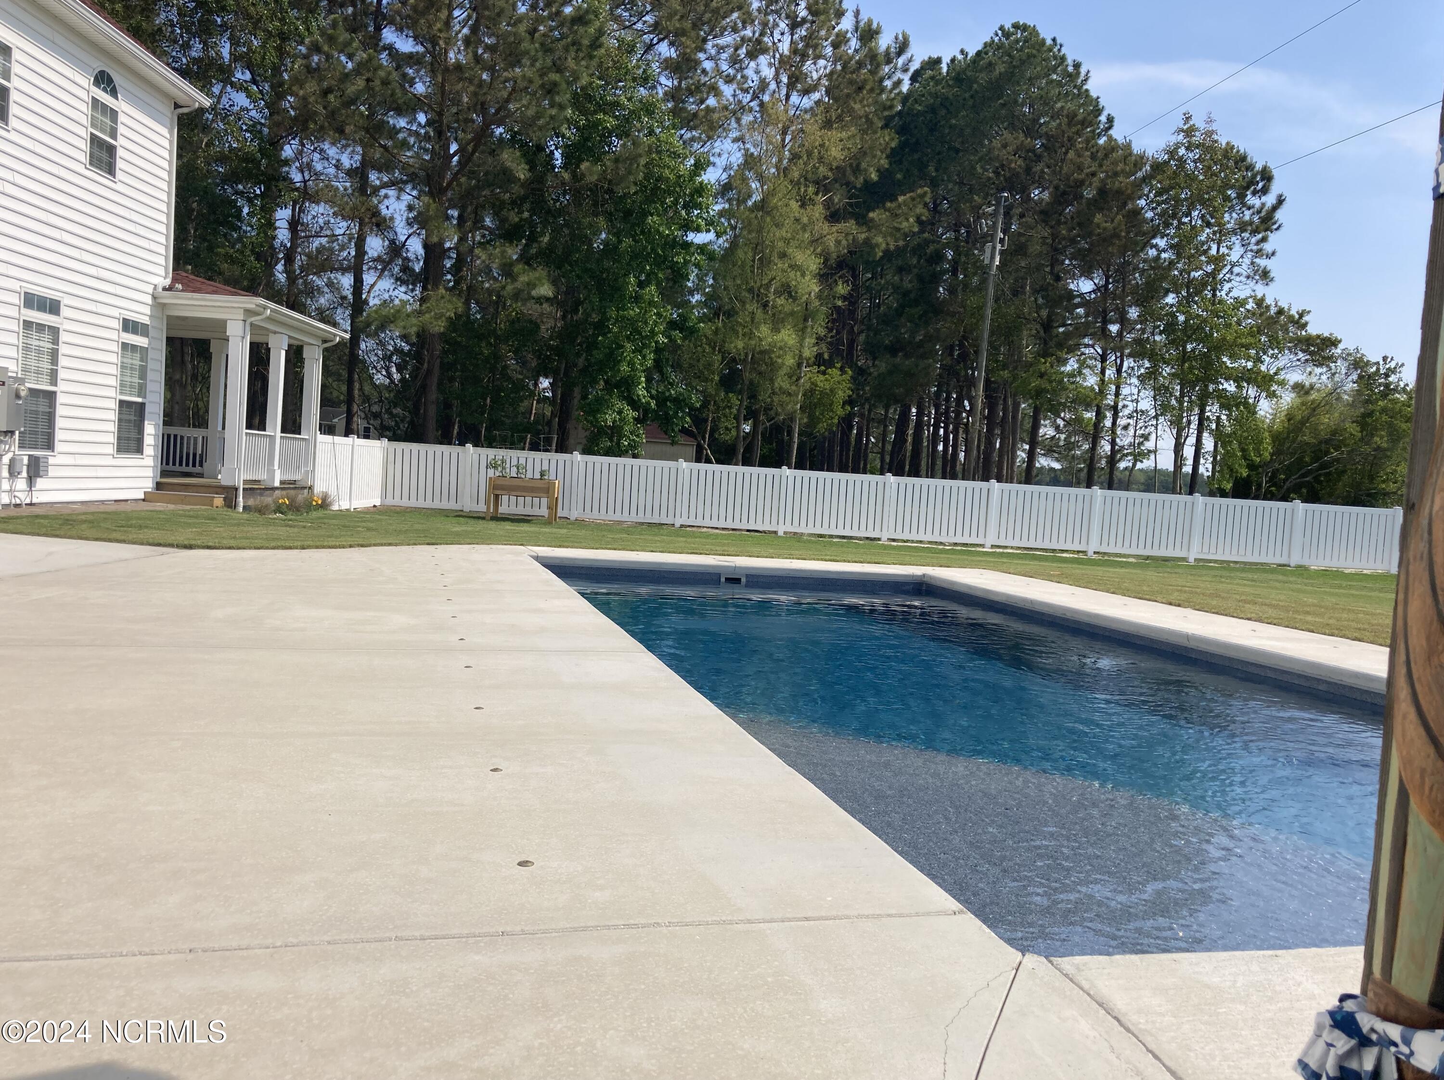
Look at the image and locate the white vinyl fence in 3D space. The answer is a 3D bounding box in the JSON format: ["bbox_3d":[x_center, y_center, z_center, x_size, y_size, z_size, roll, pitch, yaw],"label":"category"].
[{"bbox_3d":[4.196,-0.601,24.851,24.027,1.686,5.140,3,3,-2],"label":"white vinyl fence"}]

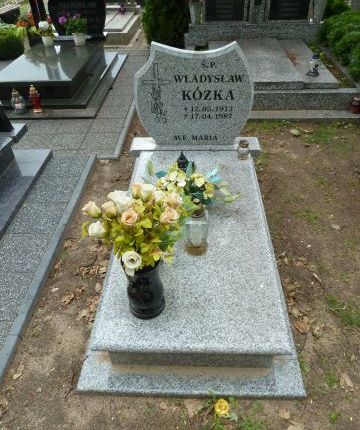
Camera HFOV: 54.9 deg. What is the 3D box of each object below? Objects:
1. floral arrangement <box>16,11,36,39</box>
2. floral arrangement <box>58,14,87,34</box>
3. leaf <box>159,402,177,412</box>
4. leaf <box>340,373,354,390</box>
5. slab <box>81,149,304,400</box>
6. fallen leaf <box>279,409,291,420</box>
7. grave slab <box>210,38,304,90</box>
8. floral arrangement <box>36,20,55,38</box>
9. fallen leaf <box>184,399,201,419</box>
[{"bbox_3d":[-1.798,-2.205,4.035,0.250,0.260,0.230,0,41,3],"label":"floral arrangement"},{"bbox_3d":[-1.243,-2.215,4.010,0.310,0.190,0.250,0,41,3],"label":"floral arrangement"},{"bbox_3d":[-0.049,0.753,1.364,0.070,0.018,0.036,0,41,3],"label":"leaf"},{"bbox_3d":[0.684,0.680,1.416,0.048,0.018,0.070,-14,42,-13],"label":"leaf"},{"bbox_3d":[0.071,0.091,1.923,0.900,0.276,1.651,0,41,3],"label":"slab"},{"bbox_3d":[0.402,0.765,1.330,0.045,0.018,0.040,0,41,3],"label":"fallen leaf"},{"bbox_3d":[0.736,-1.634,3.670,0.800,0.080,1.430,0,41,3],"label":"grave slab"},{"bbox_3d":[-1.596,-2.210,4.119,0.175,0.160,0.170,0,41,3],"label":"floral arrangement"},{"bbox_3d":[0.049,0.754,1.344,0.062,0.018,0.072,0,41,3],"label":"fallen leaf"}]

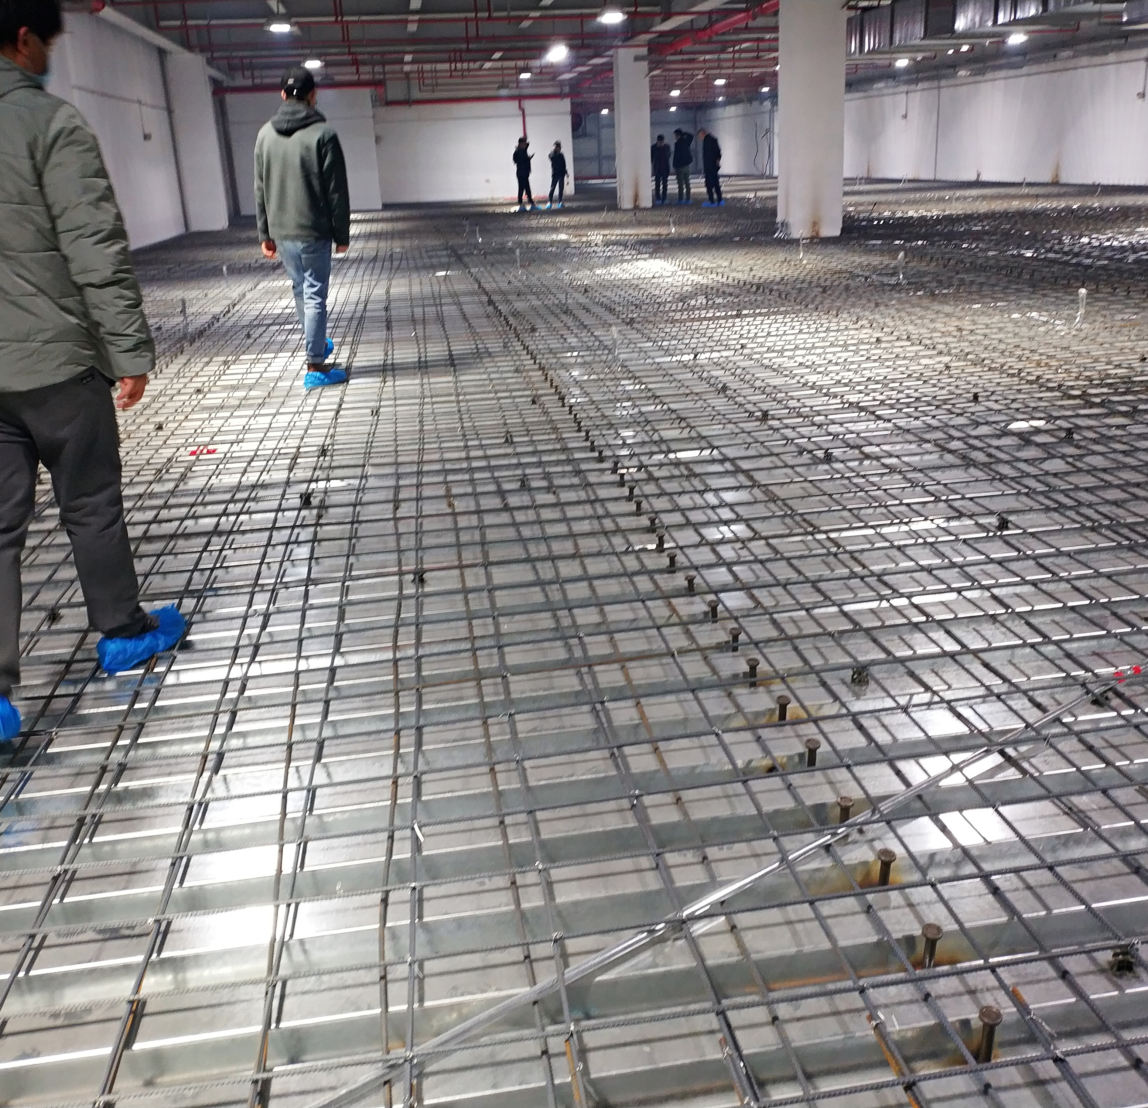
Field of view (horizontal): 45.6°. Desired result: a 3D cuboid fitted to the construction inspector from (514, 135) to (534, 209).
[{"bbox_3d":[-1.243,-9.462,33.938,0.480,1.760,0.480,1,17,14],"label":"construction inspector"}]

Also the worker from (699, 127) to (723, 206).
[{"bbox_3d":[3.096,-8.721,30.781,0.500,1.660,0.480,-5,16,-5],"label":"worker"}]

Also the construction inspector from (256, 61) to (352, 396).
[{"bbox_3d":[-1.530,-1.862,7.862,0.560,1.730,0.550,1,17,13],"label":"construction inspector"}]

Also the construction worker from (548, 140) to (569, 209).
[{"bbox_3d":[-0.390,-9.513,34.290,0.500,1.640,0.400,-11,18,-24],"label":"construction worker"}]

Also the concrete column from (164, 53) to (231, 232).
[{"bbox_3d":[-8.910,-9.748,32.469,0.820,4.000,0.780,-5,16,-5],"label":"concrete column"}]

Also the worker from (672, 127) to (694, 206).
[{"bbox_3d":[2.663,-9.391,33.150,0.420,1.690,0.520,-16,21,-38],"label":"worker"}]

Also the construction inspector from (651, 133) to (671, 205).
[{"bbox_3d":[2.134,-9.416,33.430,0.500,1.650,0.340,-5,16,-5],"label":"construction inspector"}]

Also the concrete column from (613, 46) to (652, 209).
[{"bbox_3d":[1.340,-9.696,31.171,0.720,3.500,0.700,-5,16,-5],"label":"concrete column"}]

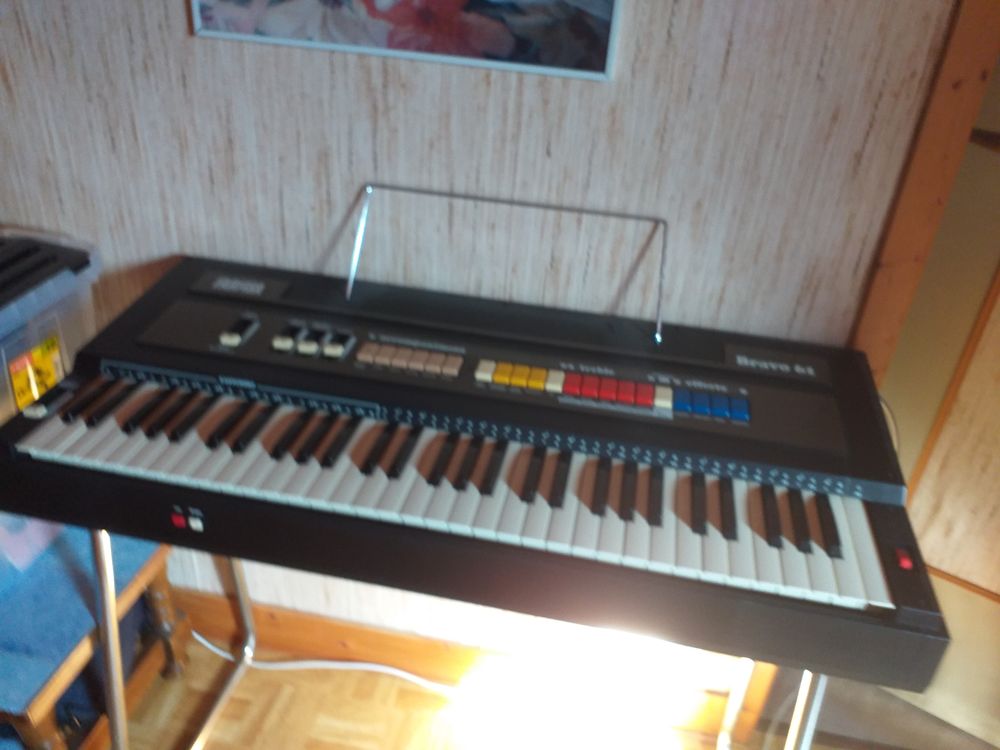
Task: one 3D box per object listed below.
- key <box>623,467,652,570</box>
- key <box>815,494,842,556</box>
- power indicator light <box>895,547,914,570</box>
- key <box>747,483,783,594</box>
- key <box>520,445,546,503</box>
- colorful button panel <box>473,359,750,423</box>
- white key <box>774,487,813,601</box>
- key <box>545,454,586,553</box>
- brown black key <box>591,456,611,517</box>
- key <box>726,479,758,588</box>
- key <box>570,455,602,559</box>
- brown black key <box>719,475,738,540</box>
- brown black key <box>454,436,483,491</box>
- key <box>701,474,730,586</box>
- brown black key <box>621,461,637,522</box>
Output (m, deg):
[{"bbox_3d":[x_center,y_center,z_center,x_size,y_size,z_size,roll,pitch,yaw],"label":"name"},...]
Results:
[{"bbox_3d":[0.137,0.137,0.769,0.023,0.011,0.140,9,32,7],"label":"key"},{"bbox_3d":[0.320,0.144,0.760,0.012,0.010,0.086,9,32,7],"label":"key"},{"bbox_3d":[0.375,0.170,0.723,0.011,0.008,0.019,9,32,7],"label":"power indicator light"},{"bbox_3d":[0.252,0.154,0.750,0.023,0.018,0.135,9,34,8],"label":"key"},{"bbox_3d":[0.034,0.099,0.797,0.012,0.010,0.086,9,32,7],"label":"key"},{"bbox_3d":[0.124,0.016,0.874,0.305,0.010,0.032,9,37,8],"label":"colorful button panel"},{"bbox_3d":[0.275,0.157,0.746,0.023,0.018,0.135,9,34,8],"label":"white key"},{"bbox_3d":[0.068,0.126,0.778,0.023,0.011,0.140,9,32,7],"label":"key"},{"bbox_3d":[0.104,0.108,0.779,0.012,0.011,0.085,9,34,8],"label":"brown black key"},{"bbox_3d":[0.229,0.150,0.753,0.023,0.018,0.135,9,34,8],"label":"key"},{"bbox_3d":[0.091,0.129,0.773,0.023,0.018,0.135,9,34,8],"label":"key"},{"bbox_3d":[0.227,0.129,0.772,0.012,0.010,0.086,9,32,7],"label":"brown black key"},{"bbox_3d":[-0.030,0.088,0.802,0.011,0.011,0.085,9,34,8],"label":"brown black key"},{"bbox_3d":[0.207,0.148,0.759,0.022,0.013,0.134,9,34,8],"label":"key"},{"bbox_3d":[0.130,0.114,0.785,0.012,0.010,0.086,9,32,7],"label":"brown black key"}]

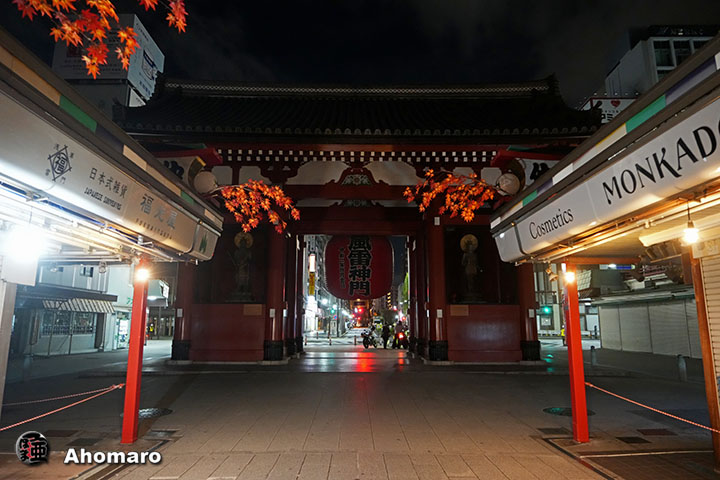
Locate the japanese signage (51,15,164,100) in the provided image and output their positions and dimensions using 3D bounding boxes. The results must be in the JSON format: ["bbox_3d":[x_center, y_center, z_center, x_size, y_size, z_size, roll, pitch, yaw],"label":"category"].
[{"bbox_3d":[-14.480,-10.150,28.100,4.100,3.950,4.100,0,-10,0],"label":"japanese signage"}]

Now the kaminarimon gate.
[{"bbox_3d":[-0.100,-1.350,21.500,17.300,12.600,10.200,0,-10,0],"label":"kaminarimon gate"}]

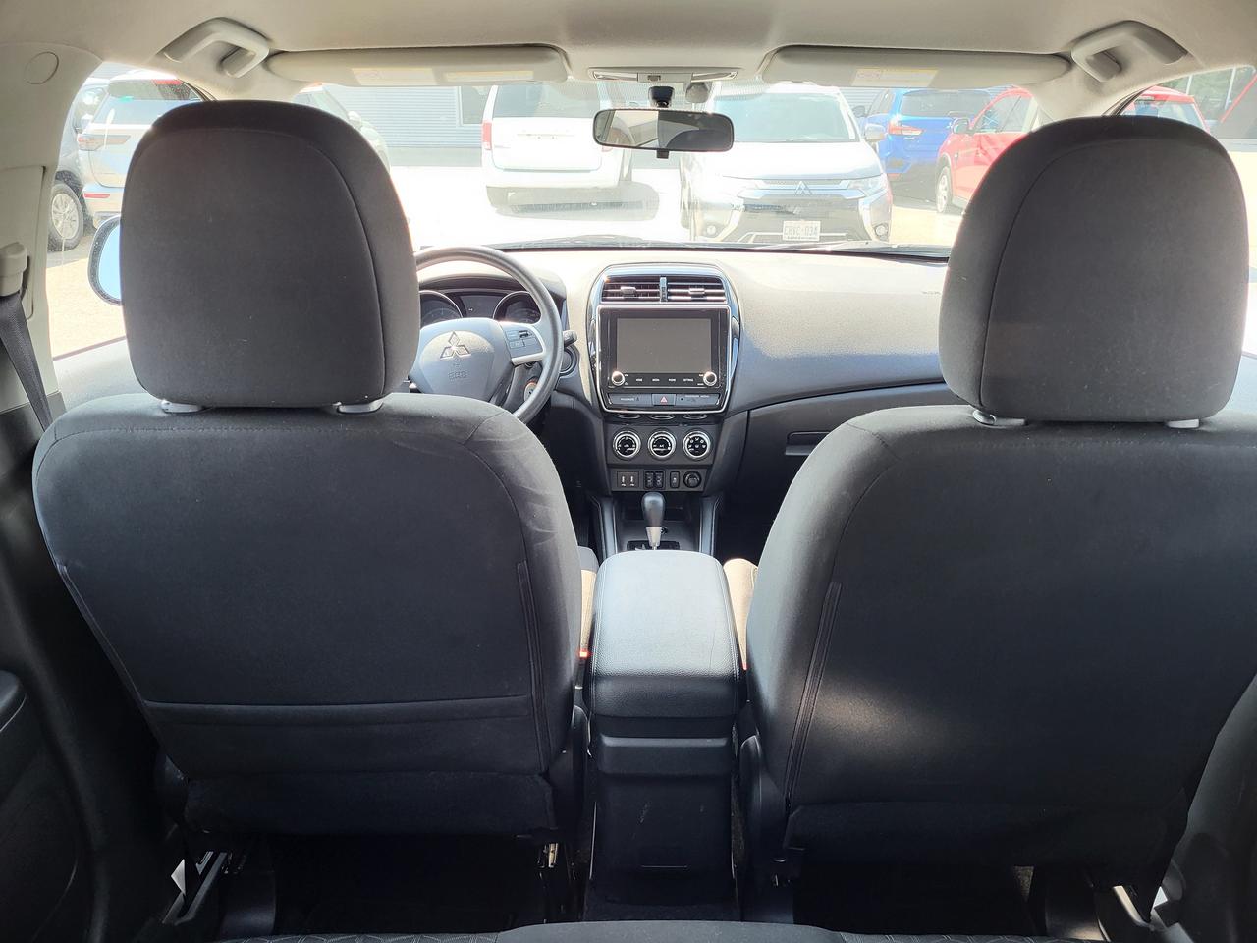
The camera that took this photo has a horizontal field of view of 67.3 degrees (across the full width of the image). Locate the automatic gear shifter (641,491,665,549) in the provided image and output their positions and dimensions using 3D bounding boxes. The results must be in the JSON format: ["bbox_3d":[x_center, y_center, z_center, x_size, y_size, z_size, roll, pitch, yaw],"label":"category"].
[{"bbox_3d":[0.042,0.088,1.639,0.042,0.114,0.050,1,21,2],"label":"automatic gear shifter"}]

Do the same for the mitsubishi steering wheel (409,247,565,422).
[{"bbox_3d":[-0.301,-0.228,1.699,0.375,0.375,0.120,1,-3,2],"label":"mitsubishi steering wheel"}]

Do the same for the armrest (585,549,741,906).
[{"bbox_3d":[0.044,0.337,1.303,0.178,0.352,0.345,1,21,2],"label":"armrest"}]

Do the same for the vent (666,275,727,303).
[{"bbox_3d":[0.130,-0.351,1.804,0.113,0.053,0.040,1,3,2],"label":"vent"}]

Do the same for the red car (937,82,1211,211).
[{"bbox_3d":[5.197,-3.865,11.651,1.800,1.630,4.330,-1,21,-2],"label":"red car"}]

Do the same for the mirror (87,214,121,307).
[{"bbox_3d":[-0.833,-0.395,1.738,0.240,0.167,0.130,1,21,2],"label":"mirror"}]

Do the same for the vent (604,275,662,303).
[{"bbox_3d":[0.009,-0.352,1.809,0.113,0.053,0.040,1,3,2],"label":"vent"}]

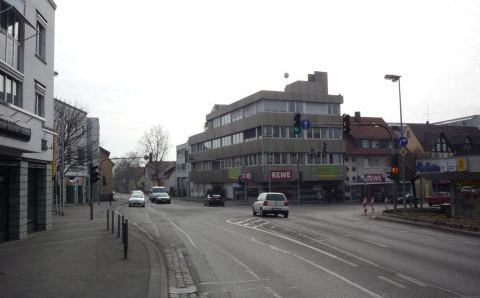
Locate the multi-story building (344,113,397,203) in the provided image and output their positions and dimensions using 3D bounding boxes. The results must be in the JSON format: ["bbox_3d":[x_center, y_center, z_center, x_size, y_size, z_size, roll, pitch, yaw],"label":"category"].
[{"bbox_3d":[16.623,1.236,66.055,9.200,12.400,10.500,0,-4,-20],"label":"multi-story building"}]

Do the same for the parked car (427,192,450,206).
[{"bbox_3d":[19.358,4.761,42.000,4.200,1.420,1.720,3,-6,-44],"label":"parked car"}]

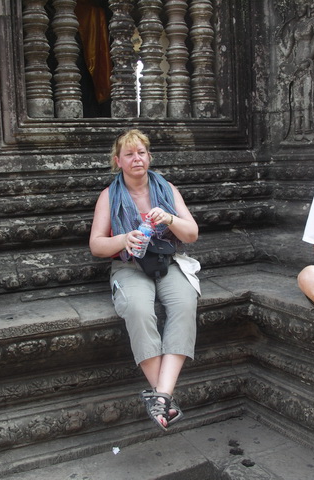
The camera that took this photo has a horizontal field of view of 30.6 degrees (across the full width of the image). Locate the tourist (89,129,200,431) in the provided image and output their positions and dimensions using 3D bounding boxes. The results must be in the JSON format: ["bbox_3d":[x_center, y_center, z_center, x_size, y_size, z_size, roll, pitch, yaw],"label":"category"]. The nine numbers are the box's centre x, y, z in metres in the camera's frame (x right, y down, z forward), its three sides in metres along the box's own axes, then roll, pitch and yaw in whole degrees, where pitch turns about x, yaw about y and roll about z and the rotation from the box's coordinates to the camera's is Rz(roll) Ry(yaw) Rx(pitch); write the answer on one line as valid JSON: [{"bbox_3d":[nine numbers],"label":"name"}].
[{"bbox_3d":[-0.040,0.137,2.741,0.550,1.310,0.660,-4,8,-12],"label":"tourist"}]

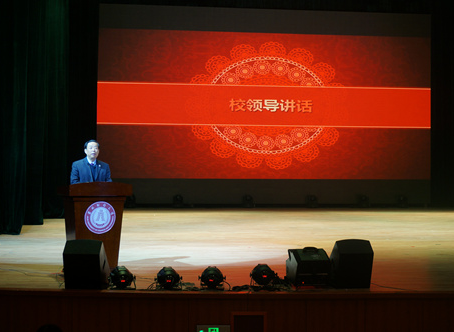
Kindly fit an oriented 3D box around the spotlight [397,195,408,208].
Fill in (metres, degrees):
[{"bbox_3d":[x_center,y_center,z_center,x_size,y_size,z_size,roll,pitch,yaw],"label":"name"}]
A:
[{"bbox_3d":[5.370,1.090,20.800,0.350,0.430,0.330,0,0,6],"label":"spotlight"}]

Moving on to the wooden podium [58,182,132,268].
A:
[{"bbox_3d":[-1.765,0.780,9.100,0.850,1.140,0.530,0,0,-29],"label":"wooden podium"}]

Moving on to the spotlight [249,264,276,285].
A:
[{"bbox_3d":[0.405,1.245,7.750,0.280,0.240,0.260,0,0,0],"label":"spotlight"}]

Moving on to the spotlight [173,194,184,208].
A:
[{"bbox_3d":[-1.466,1.070,20.500,0.330,0.390,0.310,0,0,0],"label":"spotlight"}]

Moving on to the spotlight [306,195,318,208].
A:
[{"bbox_3d":[2.560,1.070,20.500,0.340,0.390,0.310,0,0,0],"label":"spotlight"}]

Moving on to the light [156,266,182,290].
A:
[{"bbox_3d":[-0.652,1.250,7.630,0.290,0.250,0.270,0,0,0],"label":"light"}]

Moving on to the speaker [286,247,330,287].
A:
[{"bbox_3d":[0.960,1.175,7.950,0.410,0.390,0.450,0,0,-10],"label":"speaker"}]

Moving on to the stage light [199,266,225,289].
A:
[{"bbox_3d":[-0.162,1.250,7.620,0.290,0.250,0.270,0,0,0],"label":"stage light"}]

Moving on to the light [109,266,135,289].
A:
[{"bbox_3d":[-1.175,1.255,7.650,0.280,0.240,0.260,0,0,0],"label":"light"}]

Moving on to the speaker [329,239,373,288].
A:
[{"bbox_3d":[1.415,1.100,7.720,0.400,0.530,0.600,0,0,0],"label":"speaker"}]

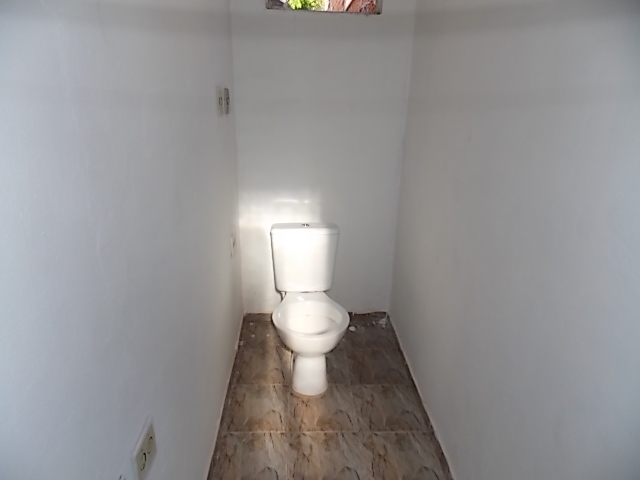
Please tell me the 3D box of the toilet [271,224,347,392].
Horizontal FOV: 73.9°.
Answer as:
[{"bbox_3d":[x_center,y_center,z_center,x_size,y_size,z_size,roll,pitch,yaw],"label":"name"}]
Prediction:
[{"bbox_3d":[-0.059,0.345,2.142,0.375,0.750,0.575,0,19,-5],"label":"toilet"}]

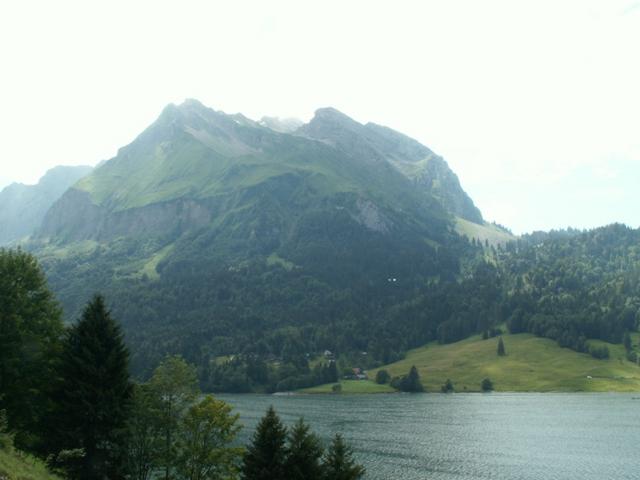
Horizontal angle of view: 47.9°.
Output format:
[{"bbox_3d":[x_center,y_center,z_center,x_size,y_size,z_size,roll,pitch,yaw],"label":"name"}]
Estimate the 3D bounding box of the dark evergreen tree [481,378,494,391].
[{"bbox_3d":[144.188,124.671,620.000,10.000,11.300,10.000,0,-10,0],"label":"dark evergreen tree"}]

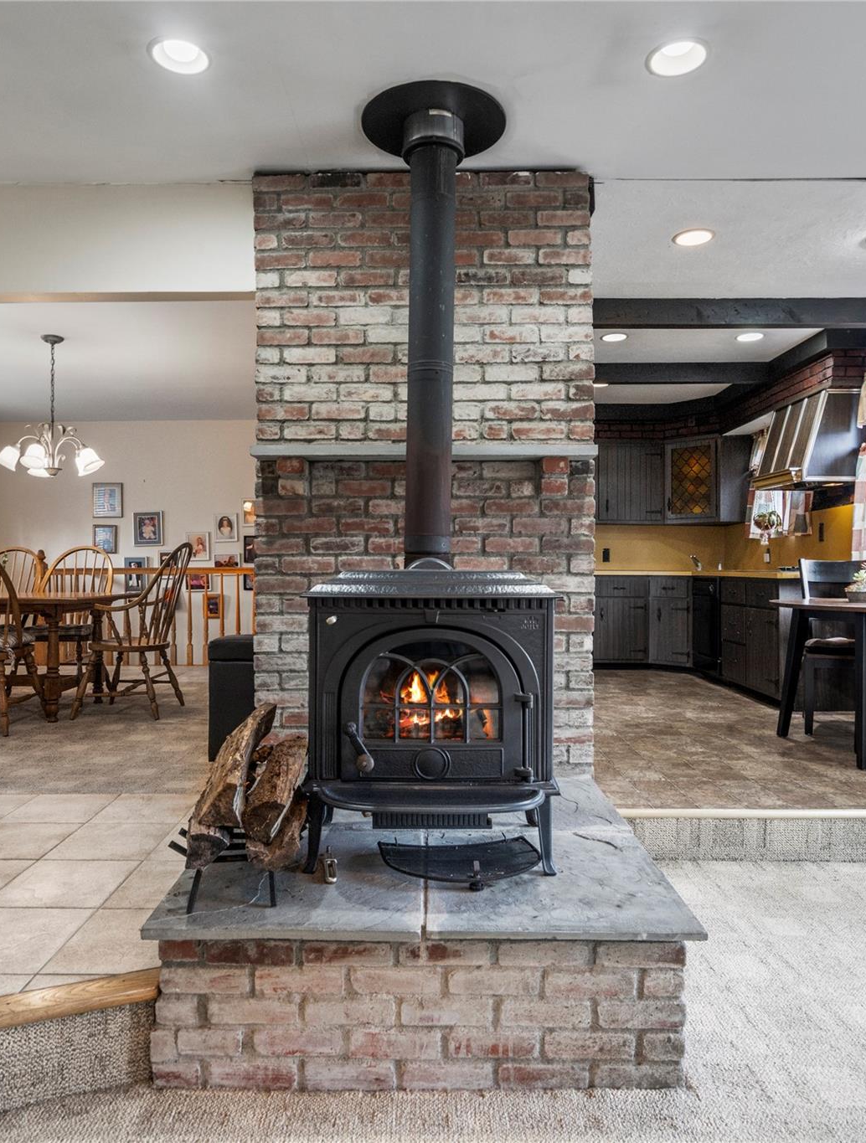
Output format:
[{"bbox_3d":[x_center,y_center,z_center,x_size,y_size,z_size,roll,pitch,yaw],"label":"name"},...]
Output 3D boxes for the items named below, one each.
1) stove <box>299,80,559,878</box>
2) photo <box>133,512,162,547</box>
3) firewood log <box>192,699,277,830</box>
[{"bbox_3d":[0.003,-0.362,2.279,0.650,2.255,0.970,0,1,1],"label":"stove"},{"bbox_3d":[-2.943,-0.429,7.860,0.277,0.350,0.035,0,1,0],"label":"photo"},{"bbox_3d":[-0.489,0.480,1.975,0.110,0.120,0.400,0,20,1],"label":"firewood log"}]

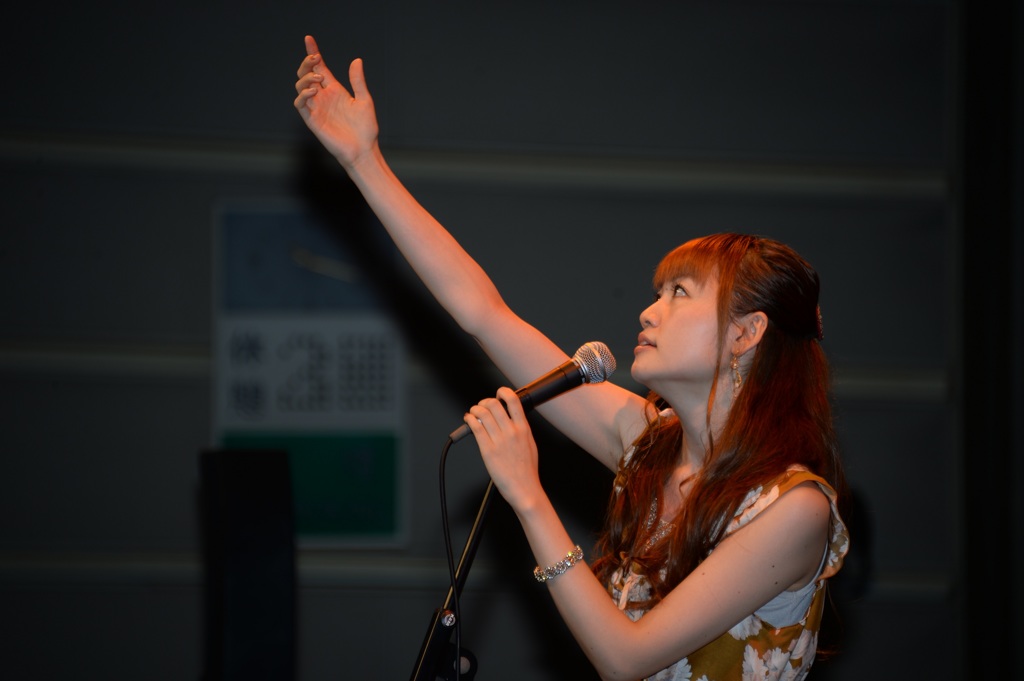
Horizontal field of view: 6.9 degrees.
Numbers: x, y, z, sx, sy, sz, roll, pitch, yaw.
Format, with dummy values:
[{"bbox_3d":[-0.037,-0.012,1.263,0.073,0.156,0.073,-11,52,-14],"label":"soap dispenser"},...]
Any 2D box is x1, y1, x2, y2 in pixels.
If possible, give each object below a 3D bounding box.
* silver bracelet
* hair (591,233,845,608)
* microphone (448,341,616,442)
[{"bbox_3d":[0.056,0.266,10.220,0.065,0.015,0.057,-29,14,0],"label":"silver bracelet"},{"bbox_3d":[0.249,0.097,10.300,0.280,0.450,0.230,2,-5,-22],"label":"hair"},{"bbox_3d":[0.024,0.067,10.250,0.215,0.052,0.052,-28,12,-13],"label":"microphone"}]

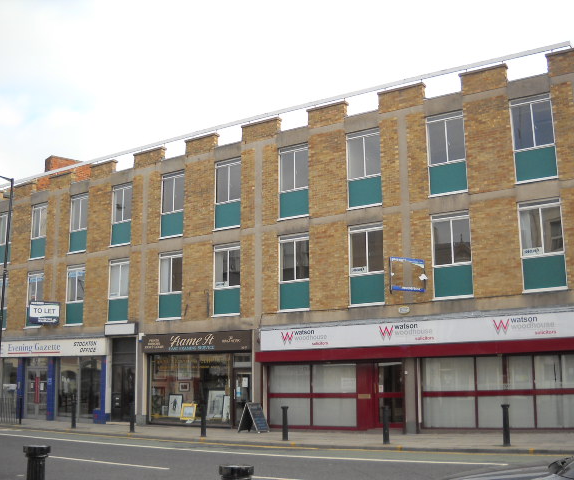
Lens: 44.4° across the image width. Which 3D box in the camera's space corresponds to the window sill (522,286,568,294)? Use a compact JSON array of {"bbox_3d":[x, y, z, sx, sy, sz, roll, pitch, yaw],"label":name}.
[{"bbox_3d":[6.681,1.289,18.201,1.215,0.092,0.140,-8,-14,33],"label":"window sill"}]

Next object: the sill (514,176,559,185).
[{"bbox_3d":[7.011,-1.679,19.702,1.259,0.065,0.140,-8,-14,32],"label":"sill"}]

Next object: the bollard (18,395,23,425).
[{"bbox_3d":[-9.522,6.086,25.124,0.160,1.000,0.160,-8,-14,33],"label":"bollard"}]

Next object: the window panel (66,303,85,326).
[{"bbox_3d":[-8.209,2.855,27.206,1.070,0.820,0.060,-8,-14,32],"label":"window panel"}]

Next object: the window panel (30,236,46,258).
[{"bbox_3d":[-11.276,0.366,31.901,1.181,0.902,0.050,-8,-14,32],"label":"window panel"}]

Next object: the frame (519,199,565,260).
[{"bbox_3d":[6.795,-0.317,18.745,1.150,1.480,0.100,-8,-14,33],"label":"frame"}]

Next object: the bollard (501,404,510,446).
[{"bbox_3d":[4.844,4.104,15.528,0.180,0.940,0.180,-8,-14,33],"label":"bollard"}]

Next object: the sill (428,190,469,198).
[{"bbox_3d":[4.457,-1.268,19.372,1.160,0.080,0.150,-8,-14,32],"label":"sill"}]

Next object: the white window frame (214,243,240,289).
[{"bbox_3d":[-2.161,0.982,25.501,1.220,1.671,0.080,-8,-14,32],"label":"white window frame"}]

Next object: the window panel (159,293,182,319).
[{"bbox_3d":[-4.035,2.299,24.414,1.070,0.820,0.060,-8,-14,32],"label":"window panel"}]

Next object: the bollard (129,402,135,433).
[{"bbox_3d":[-4.837,5.560,21.997,0.190,0.950,0.190,-8,-14,33],"label":"bollard"}]

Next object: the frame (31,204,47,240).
[{"bbox_3d":[-10.903,-0.771,30.951,1.130,1.500,0.100,-8,-14,33],"label":"frame"}]

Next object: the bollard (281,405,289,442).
[{"bbox_3d":[-0.020,5.138,19.686,0.225,0.960,0.225,-8,-14,32],"label":"bollard"}]

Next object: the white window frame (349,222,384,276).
[{"bbox_3d":[2.432,0.285,21.351,1.168,1.515,0.100,-8,-14,33],"label":"white window frame"}]

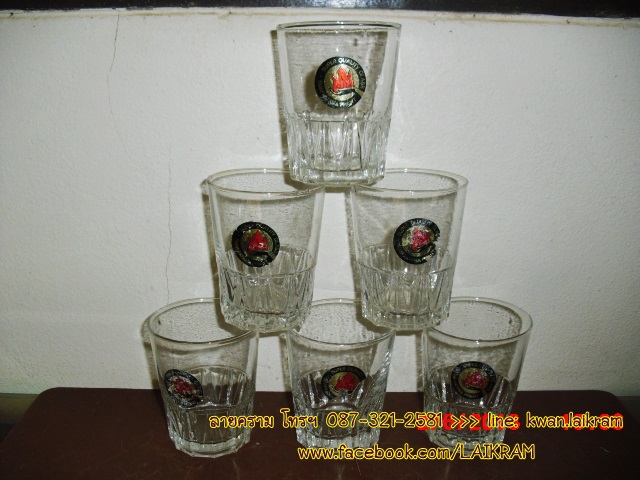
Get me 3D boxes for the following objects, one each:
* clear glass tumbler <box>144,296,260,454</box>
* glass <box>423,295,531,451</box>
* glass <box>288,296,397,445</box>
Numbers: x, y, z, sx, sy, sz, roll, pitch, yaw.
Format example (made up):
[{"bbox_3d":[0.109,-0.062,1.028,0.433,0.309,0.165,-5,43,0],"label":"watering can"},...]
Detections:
[{"bbox_3d":[-0.055,0.068,0.329,0.052,0.065,0.052,0,17,0],"label":"clear glass tumbler"},{"bbox_3d":[0.076,0.068,0.332,0.052,0.065,0.052,3,18,10],"label":"glass"},{"bbox_3d":[0.010,0.069,0.328,0.052,0.065,0.052,-1,17,-3],"label":"glass"}]

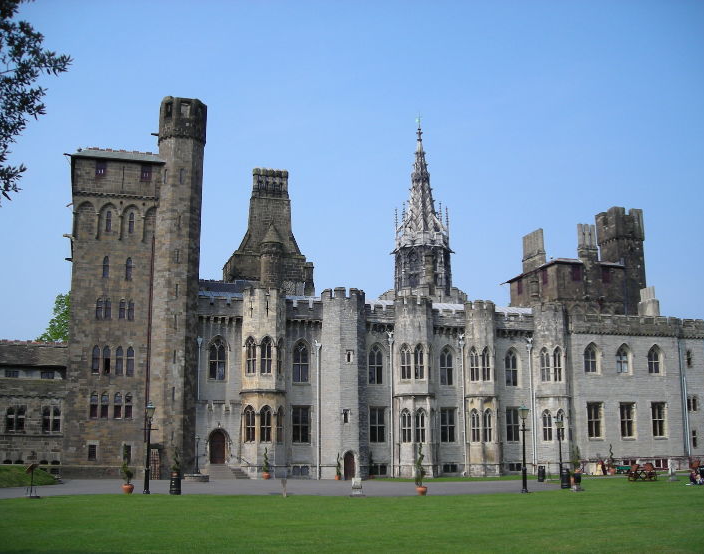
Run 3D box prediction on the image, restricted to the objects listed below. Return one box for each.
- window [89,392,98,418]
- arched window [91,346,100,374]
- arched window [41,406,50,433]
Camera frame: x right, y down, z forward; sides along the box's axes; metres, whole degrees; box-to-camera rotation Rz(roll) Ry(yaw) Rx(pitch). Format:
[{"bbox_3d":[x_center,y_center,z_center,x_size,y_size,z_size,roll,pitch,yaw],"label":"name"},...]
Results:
[{"bbox_3d":[-16.432,8.163,51.616,0.485,1.717,0.300,3,-12,-17],"label":"window"},{"bbox_3d":[-15.511,5.034,49.095,0.462,1.750,0.250,4,-12,-19],"label":"arched window"},{"bbox_3d":[-19.231,8.938,51.011,0.460,1.610,0.300,3,-12,-17],"label":"arched window"}]

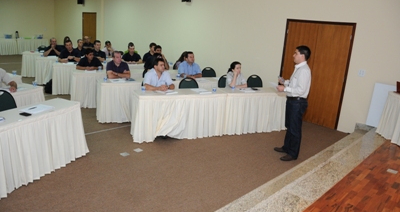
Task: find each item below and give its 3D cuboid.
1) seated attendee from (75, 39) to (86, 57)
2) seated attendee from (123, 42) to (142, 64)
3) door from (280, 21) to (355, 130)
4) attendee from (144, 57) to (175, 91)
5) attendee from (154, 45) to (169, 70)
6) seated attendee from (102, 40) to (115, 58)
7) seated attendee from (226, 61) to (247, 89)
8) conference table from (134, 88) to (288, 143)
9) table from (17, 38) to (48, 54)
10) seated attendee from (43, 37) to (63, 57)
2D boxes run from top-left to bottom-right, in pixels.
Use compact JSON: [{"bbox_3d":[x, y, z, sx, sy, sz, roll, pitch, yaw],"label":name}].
[{"bbox_3d":[-3.821,-1.488,9.675,0.550,1.276,0.750,-3,16,-22],"label":"seated attendee"},{"bbox_3d":[-2.047,-1.233,9.055,0.600,1.316,0.780,-2,16,-20],"label":"seated attendee"},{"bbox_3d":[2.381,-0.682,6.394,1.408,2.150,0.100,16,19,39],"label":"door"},{"bbox_3d":[-0.792,-0.241,5.667,0.600,1.289,0.800,-3,16,-22],"label":"attendee"},{"bbox_3d":[-1.163,-0.962,8.185,0.600,1.343,0.800,-1,16,-18],"label":"attendee"},{"bbox_3d":[-3.026,-1.506,9.950,0.550,1.265,0.750,-2,16,-20],"label":"seated attendee"},{"bbox_3d":[0.672,-0.240,5.917,0.500,1.250,0.720,-7,19,-32],"label":"seated attendee"},{"bbox_3d":[0.342,0.101,5.547,2.950,0.770,0.550,-2,17,-18],"label":"conference table"},{"bbox_3d":[-7.740,-2.693,13.769,1.350,0.750,0.550,-12,22,-43],"label":"table"},{"bbox_3d":[-4.613,-1.492,9.491,0.600,1.281,0.780,-3,16,-24],"label":"seated attendee"}]

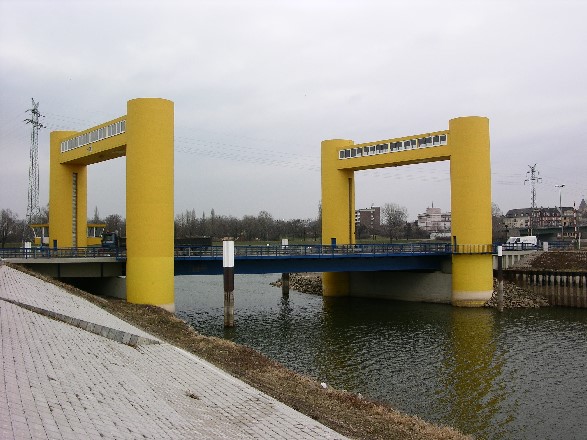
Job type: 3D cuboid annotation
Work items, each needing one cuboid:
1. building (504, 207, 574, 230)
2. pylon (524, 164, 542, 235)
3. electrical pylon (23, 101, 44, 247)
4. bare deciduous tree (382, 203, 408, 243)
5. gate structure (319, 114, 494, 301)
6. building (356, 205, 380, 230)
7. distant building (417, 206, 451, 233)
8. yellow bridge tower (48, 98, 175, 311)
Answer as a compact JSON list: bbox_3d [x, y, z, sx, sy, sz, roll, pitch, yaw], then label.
[{"bbox_3d":[180.700,1.100,435.000,50.000,21.990,14.000,-2,-3,39],"label":"building"},{"bbox_3d":[120.829,-8.089,300.000,4.500,39.940,10.000,1,-3,-27],"label":"pylon"},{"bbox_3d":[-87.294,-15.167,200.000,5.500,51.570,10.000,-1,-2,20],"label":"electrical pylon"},{"bbox_3d":[32.339,1.041,190.000,9.000,12.970,9.000,-1,-2,0],"label":"bare deciduous tree"},{"bbox_3d":[14.350,-0.549,80.965,4.800,22.790,26.560,2,-3,-44],"label":"gate structure"},{"bbox_3d":[52.283,2.328,425.000,19.000,23.990,17.000,-1,-2,6],"label":"building"},{"bbox_3d":[96.234,1.877,405.000,27.000,22.860,18.000,-1,-2,14],"label":"distant building"},{"bbox_3d":[-22.419,-0.891,70.747,4.800,22.070,26.560,1,-3,-43],"label":"yellow bridge tower"}]

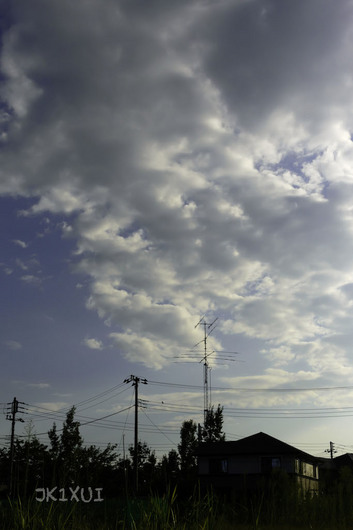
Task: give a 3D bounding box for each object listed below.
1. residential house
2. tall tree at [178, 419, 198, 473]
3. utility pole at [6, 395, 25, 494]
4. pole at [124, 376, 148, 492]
[{"bbox_3d":[9.005,22.135,77.353,11.000,8.600,12.800,-7,-19,20],"label":"residential house"},{"bbox_3d":[1.415,22.515,81.005,2.400,10.257,2.400,0,-18,0],"label":"tall tree"},{"bbox_3d":[-17.077,19.860,75.181,1.850,12.000,0.900,0,-18,0],"label":"utility pole"},{"bbox_3d":[-3.414,15.518,62.181,1.900,12.000,0.900,0,-18,0],"label":"pole"}]

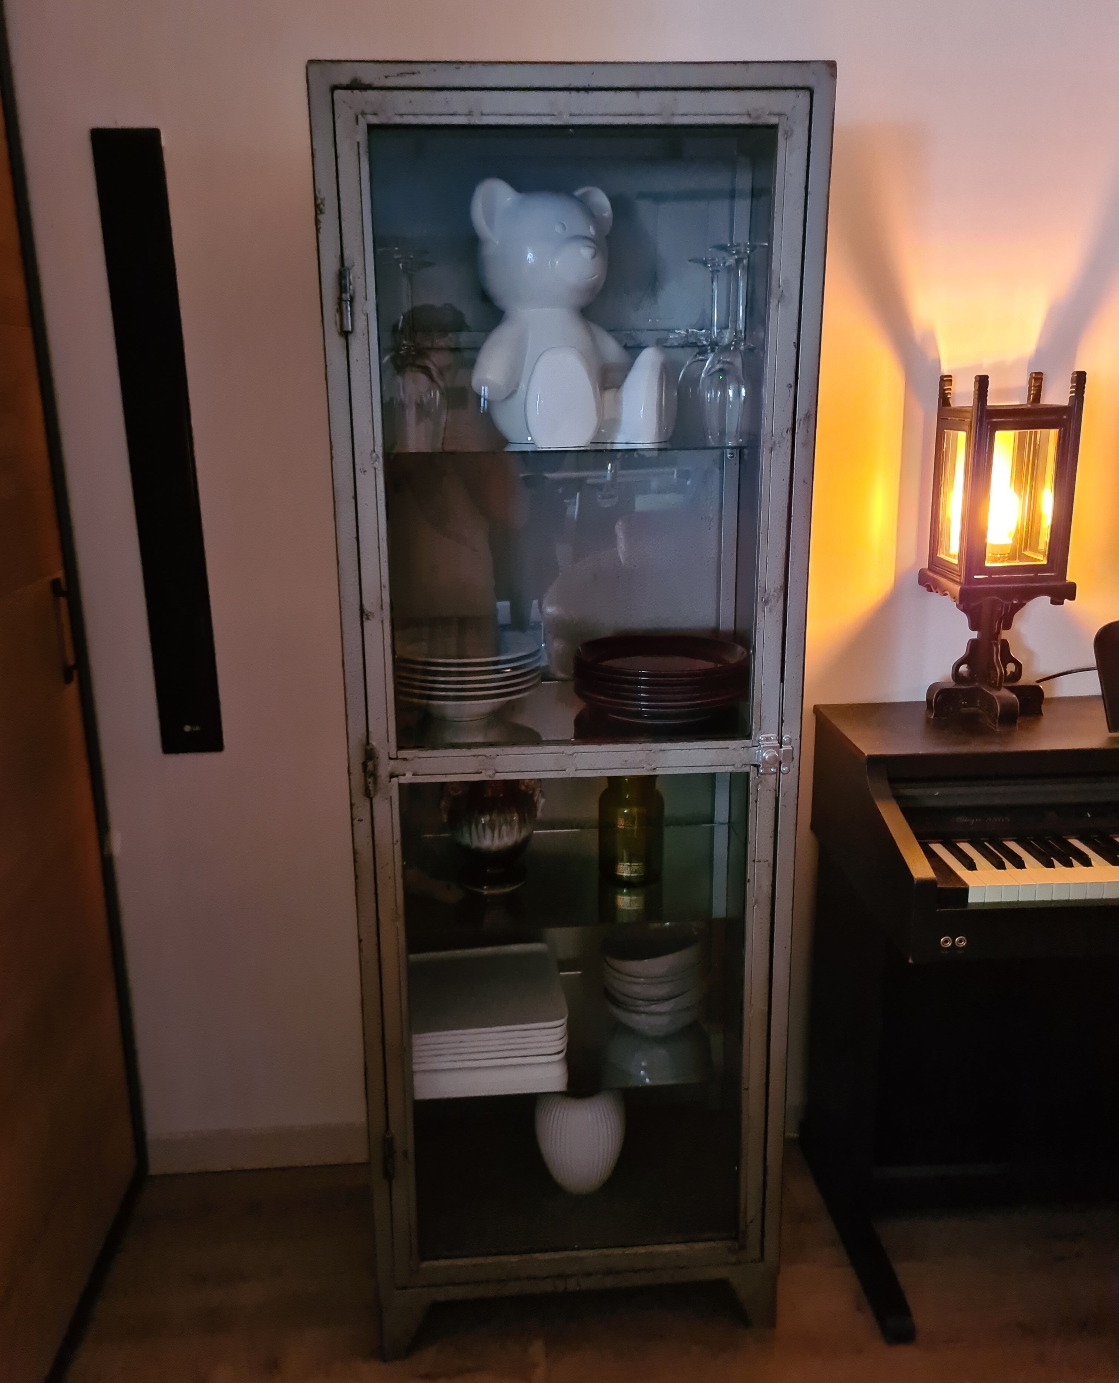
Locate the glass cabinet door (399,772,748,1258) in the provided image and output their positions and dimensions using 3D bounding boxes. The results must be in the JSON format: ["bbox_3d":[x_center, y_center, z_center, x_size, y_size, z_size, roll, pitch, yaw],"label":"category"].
[{"bbox_3d":[0.025,0.469,1.567,0.466,0.737,0.022,-2,14,-4],"label":"glass cabinet door"}]

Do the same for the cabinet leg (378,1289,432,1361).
[{"bbox_3d":[-0.227,0.932,1.695,0.077,0.115,0.070,-2,14,-4],"label":"cabinet leg"}]

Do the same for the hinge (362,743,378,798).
[{"bbox_3d":[-0.244,0.103,1.445,0.018,0.072,0.016,-2,14,-4],"label":"hinge"}]

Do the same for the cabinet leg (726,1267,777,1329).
[{"bbox_3d":[0.290,0.911,1.733,0.076,0.115,0.070,-2,14,-4],"label":"cabinet leg"}]

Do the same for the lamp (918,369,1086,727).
[{"bbox_3d":[0.708,-0.227,1.811,0.186,0.553,0.184,-1,14,-2],"label":"lamp"}]

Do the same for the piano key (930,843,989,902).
[{"bbox_3d":[0.569,0.258,1.606,0.023,0.022,0.150,-1,14,-2],"label":"piano key"}]

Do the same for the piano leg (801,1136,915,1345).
[{"bbox_3d":[0.503,0.895,1.930,0.045,0.054,0.500,-1,14,-2],"label":"piano leg"}]

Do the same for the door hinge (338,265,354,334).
[{"bbox_3d":[-0.248,-0.455,1.302,0.018,0.074,0.016,-2,14,-4],"label":"door hinge"}]

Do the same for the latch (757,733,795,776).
[{"bbox_3d":[0.287,0.086,1.481,0.050,0.056,0.020,-2,14,-4],"label":"latch"}]

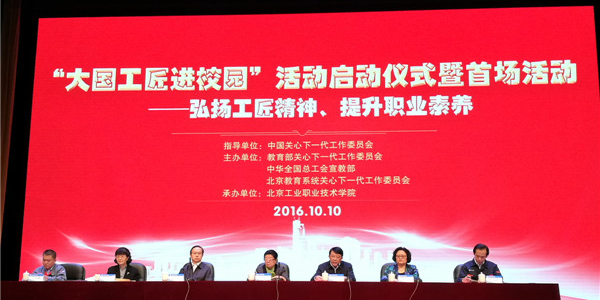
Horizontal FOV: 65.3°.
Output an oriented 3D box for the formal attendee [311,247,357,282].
[{"bbox_3d":[0.496,2.009,6.617,0.600,1.250,0.750,-1,-10,6],"label":"formal attendee"}]

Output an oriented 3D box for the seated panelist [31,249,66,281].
[{"bbox_3d":[-3.755,2.092,6.825,0.580,1.240,0.750,-2,-10,12],"label":"seated panelist"}]

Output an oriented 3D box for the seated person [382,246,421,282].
[{"bbox_3d":[1.448,1.994,6.569,0.560,1.240,0.720,-1,-10,3],"label":"seated person"}]

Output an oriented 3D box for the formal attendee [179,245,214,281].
[{"bbox_3d":[-1.495,2.023,6.713,0.550,1.280,0.720,0,-10,2],"label":"formal attendee"}]

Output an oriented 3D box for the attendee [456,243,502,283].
[{"bbox_3d":[2.553,1.965,6.508,0.600,1.290,0.750,-1,-10,7],"label":"attendee"}]

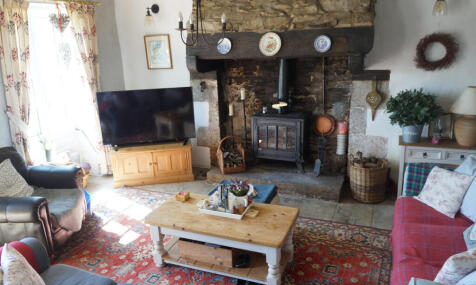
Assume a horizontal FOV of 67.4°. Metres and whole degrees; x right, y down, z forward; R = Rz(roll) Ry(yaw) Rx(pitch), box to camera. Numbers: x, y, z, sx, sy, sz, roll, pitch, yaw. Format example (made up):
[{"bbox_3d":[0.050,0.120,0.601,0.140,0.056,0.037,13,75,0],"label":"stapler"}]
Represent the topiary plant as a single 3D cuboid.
[{"bbox_3d":[1.750,-0.342,3.538,0.486,0.347,0.436,4,16,22],"label":"topiary plant"}]

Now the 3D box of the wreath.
[{"bbox_3d":[2.023,-0.927,3.638,0.390,0.375,0.085,4,16,22],"label":"wreath"}]

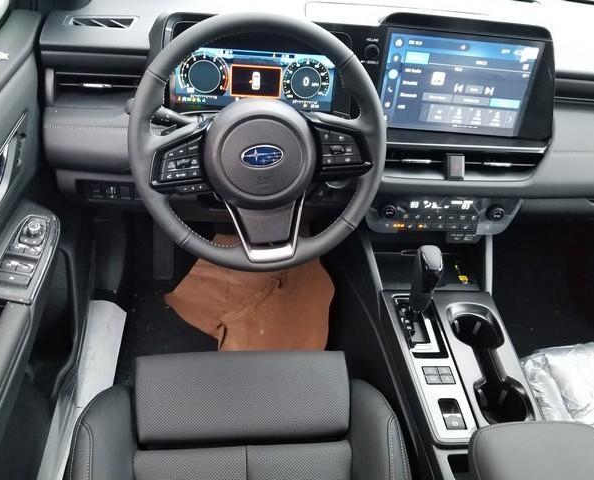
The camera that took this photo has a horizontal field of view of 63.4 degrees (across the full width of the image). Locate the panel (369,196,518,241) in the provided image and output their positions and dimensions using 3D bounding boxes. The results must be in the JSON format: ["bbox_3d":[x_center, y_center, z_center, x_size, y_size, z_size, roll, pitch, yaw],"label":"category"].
[{"bbox_3d":[0.283,-0.040,0.930,0.298,0.075,0.035,2,18,-6],"label":"panel"}]

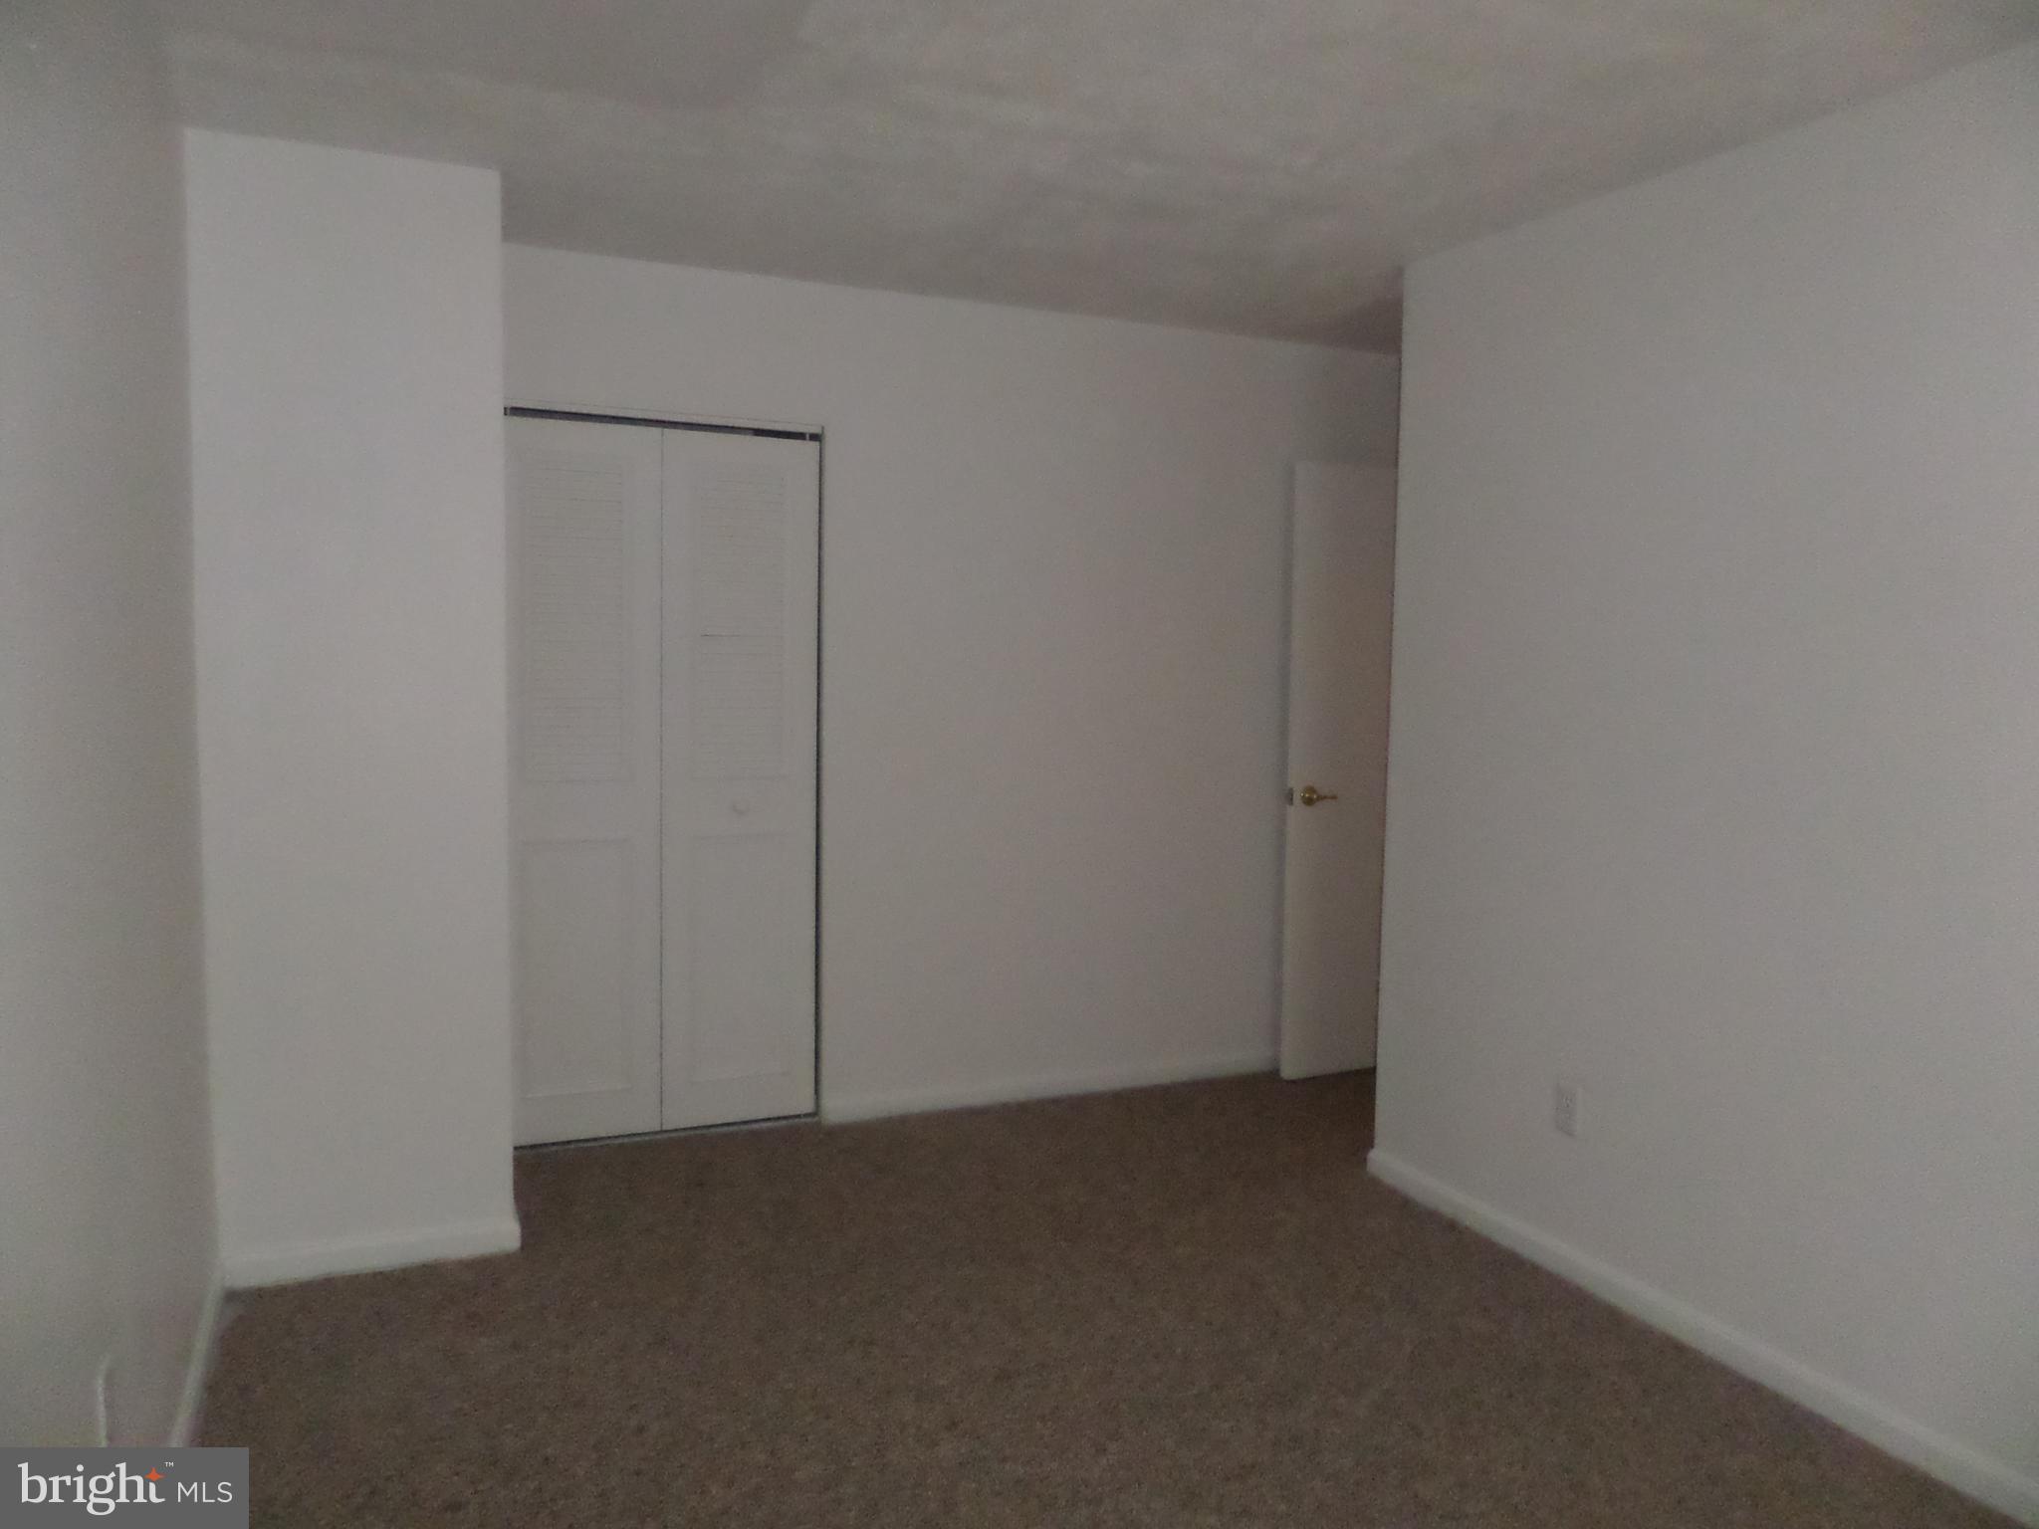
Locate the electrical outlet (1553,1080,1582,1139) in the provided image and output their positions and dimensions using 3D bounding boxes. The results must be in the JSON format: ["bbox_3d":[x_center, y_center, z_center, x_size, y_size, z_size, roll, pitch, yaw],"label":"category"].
[{"bbox_3d":[1.257,0.793,3.245,0.012,0.116,0.075,-1,5,-24],"label":"electrical outlet"}]

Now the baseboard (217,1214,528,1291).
[{"bbox_3d":[-1.452,1.104,3.195,0.610,0.088,0.022,-1,5,-24],"label":"baseboard"}]

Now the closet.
[{"bbox_3d":[-1.083,0.038,4.127,0.900,2.020,0.500,-1,5,-24],"label":"closet"}]

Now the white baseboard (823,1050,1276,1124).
[{"bbox_3d":[0.148,1.024,4.524,1.610,0.090,0.022,-1,5,-24],"label":"white baseboard"}]

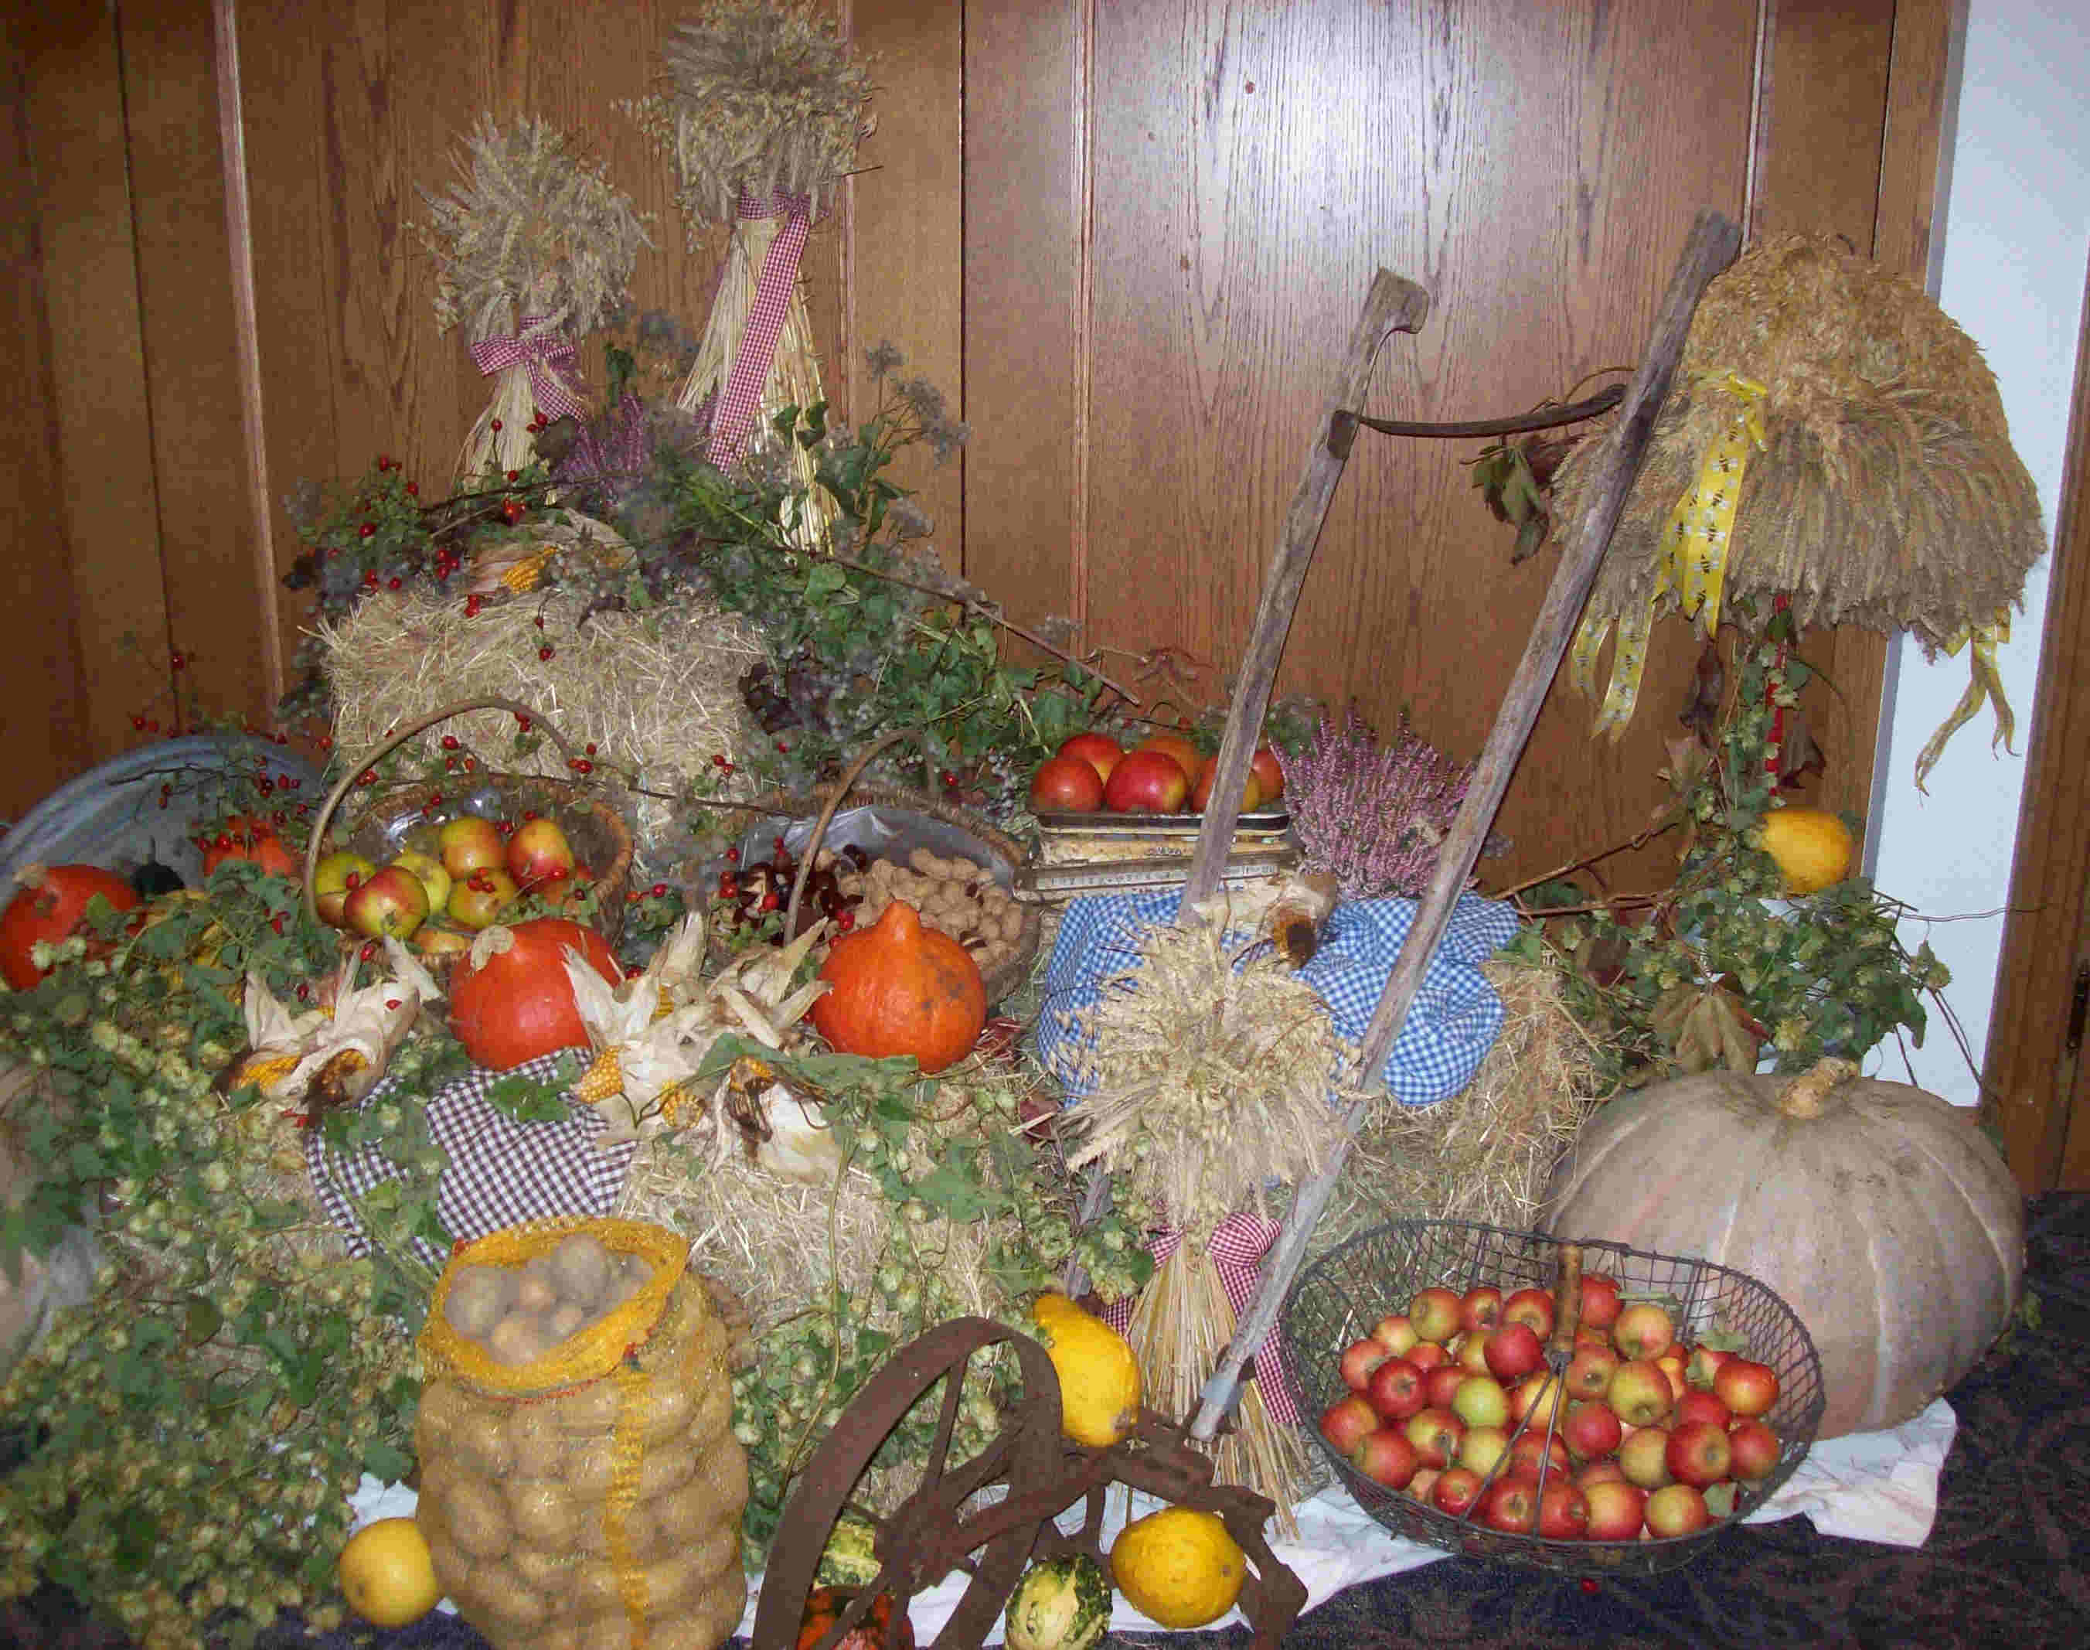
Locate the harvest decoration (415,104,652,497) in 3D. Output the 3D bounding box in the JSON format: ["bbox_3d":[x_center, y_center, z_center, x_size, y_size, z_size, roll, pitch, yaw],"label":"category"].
[{"bbox_3d":[-0.631,-0.633,2.815,0.280,0.480,0.250,1,15,0],"label":"harvest decoration"}]

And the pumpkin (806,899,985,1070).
[{"bbox_3d":[-0.156,0.172,2.430,0.186,0.175,0.186,0,15,0],"label":"pumpkin"}]

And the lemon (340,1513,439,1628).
[{"bbox_3d":[-0.661,0.754,2.312,0.115,0.112,0.112,1,15,0],"label":"lemon"}]

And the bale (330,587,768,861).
[{"bbox_3d":[-0.628,-0.106,2.938,0.500,0.390,0.420,1,15,0],"label":"bale"}]

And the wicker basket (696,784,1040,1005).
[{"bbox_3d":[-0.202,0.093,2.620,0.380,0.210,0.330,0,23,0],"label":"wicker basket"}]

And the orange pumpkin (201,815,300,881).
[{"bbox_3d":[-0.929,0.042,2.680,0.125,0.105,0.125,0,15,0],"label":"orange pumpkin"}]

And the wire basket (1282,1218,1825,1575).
[{"bbox_3d":[0.566,0.628,2.523,0.550,0.260,0.500,1,21,0],"label":"wire basket"}]

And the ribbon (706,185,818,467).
[{"bbox_3d":[-0.362,-0.630,2.920,0.138,0.365,0.100,0,15,0],"label":"ribbon"}]

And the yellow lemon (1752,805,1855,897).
[{"bbox_3d":[0.981,0.031,2.950,0.122,0.108,0.112,1,15,0],"label":"yellow lemon"}]

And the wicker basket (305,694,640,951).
[{"bbox_3d":[-0.653,0.019,2.600,0.370,0.330,0.330,0,23,0],"label":"wicker basket"}]

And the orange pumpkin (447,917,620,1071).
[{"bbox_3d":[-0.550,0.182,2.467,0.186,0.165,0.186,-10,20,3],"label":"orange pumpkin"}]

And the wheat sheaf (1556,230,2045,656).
[{"bbox_3d":[0.911,-0.463,2.760,0.585,0.490,0.560,0,15,0],"label":"wheat sheaf"}]

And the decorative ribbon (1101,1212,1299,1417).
[{"bbox_3d":[0.163,0.518,2.420,0.200,0.210,0.110,0,15,0],"label":"decorative ribbon"}]

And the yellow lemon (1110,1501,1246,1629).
[{"bbox_3d":[0.134,0.752,2.323,0.139,0.124,0.130,1,15,0],"label":"yellow lemon"}]

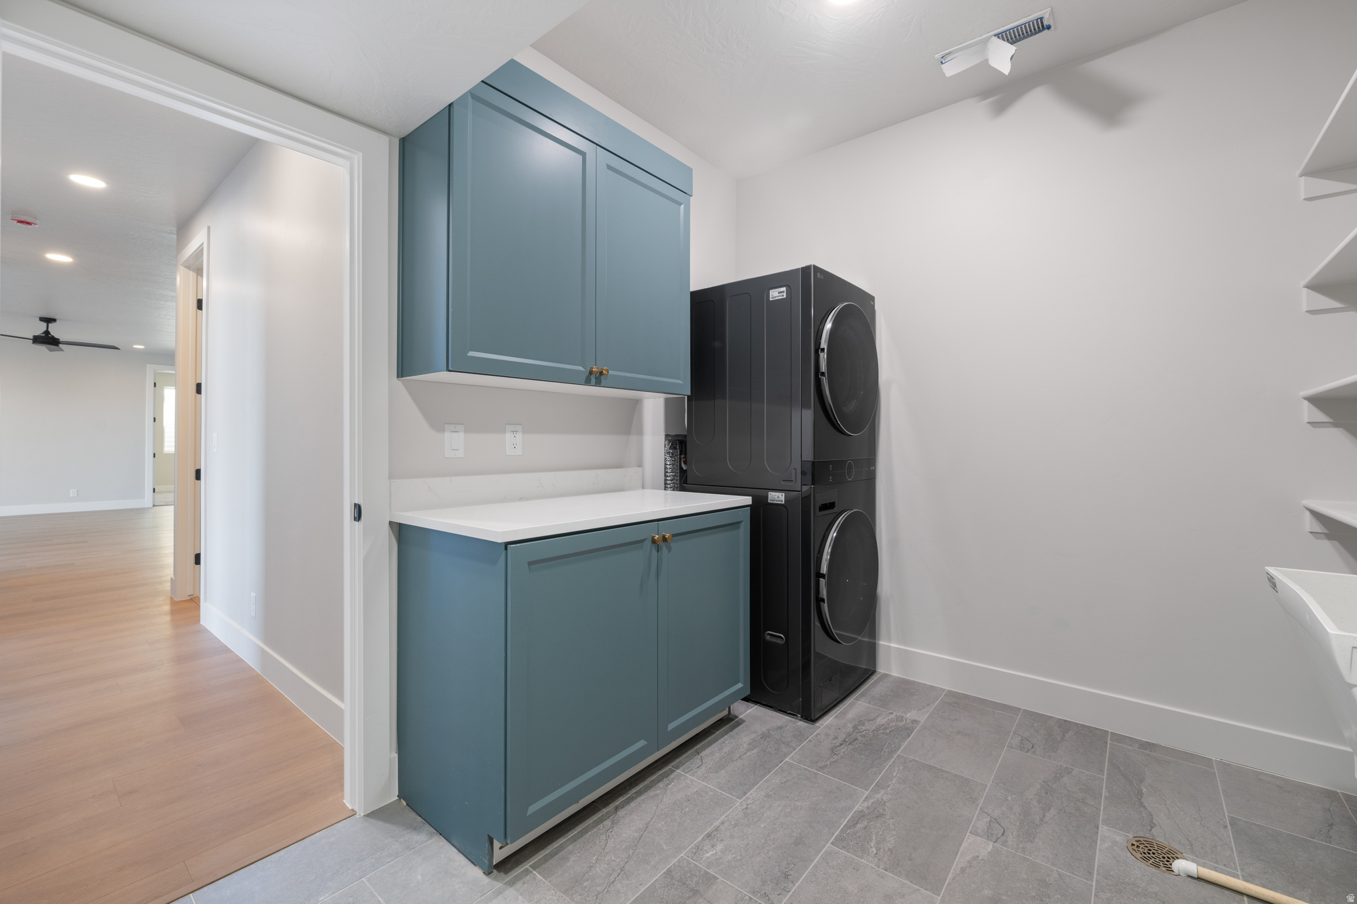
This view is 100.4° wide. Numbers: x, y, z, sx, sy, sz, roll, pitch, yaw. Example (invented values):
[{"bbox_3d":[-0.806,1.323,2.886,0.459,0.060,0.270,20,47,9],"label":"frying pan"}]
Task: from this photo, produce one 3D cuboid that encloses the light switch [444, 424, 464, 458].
[{"bbox_3d":[-0.774,-0.038,1.964,0.008,0.116,0.072,1,1,39],"label":"light switch"}]

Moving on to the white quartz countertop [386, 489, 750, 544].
[{"bbox_3d":[-0.307,0.203,2.058,0.616,0.031,1.172,1,1,39],"label":"white quartz countertop"}]

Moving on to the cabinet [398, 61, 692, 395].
[{"bbox_3d":[-0.417,-0.729,2.126,0.332,0.980,1.109,1,1,39],"label":"cabinet"}]

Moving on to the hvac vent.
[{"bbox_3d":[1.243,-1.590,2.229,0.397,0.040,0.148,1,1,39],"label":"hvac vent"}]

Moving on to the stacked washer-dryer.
[{"bbox_3d":[0.515,0.166,2.775,0.750,1.880,0.684,1,1,39],"label":"stacked washer-dryer"}]

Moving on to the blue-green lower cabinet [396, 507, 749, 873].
[{"bbox_3d":[-0.305,0.667,2.065,0.624,0.897,1.135,1,1,39],"label":"blue-green lower cabinet"}]

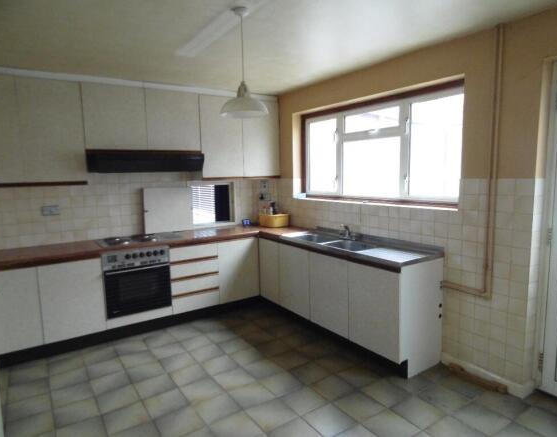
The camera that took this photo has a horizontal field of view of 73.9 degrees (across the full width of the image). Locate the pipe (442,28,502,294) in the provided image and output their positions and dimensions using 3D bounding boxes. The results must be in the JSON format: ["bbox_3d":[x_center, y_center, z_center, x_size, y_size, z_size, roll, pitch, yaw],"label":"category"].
[{"bbox_3d":[1.330,-0.353,2.579,0.040,1.785,0.360,-6,9,-33],"label":"pipe"}]

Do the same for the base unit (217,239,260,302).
[{"bbox_3d":[-0.560,0.541,4.264,0.495,0.665,0.540,-6,9,-33],"label":"base unit"}]

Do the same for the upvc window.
[{"bbox_3d":[0.842,-0.647,3.549,0.070,0.920,2.000,-6,9,-33],"label":"upvc window"}]

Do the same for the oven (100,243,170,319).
[{"bbox_3d":[-1.438,0.562,3.667,0.600,0.610,0.550,-6,9,-33],"label":"oven"}]

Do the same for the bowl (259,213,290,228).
[{"bbox_3d":[-0.052,0.021,4.524,0.295,0.148,0.300,-6,9,-33],"label":"bowl"}]

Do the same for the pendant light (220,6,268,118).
[{"bbox_3d":[-0.199,-0.868,2.083,0.280,0.595,0.280,-1,7,0],"label":"pendant light"}]

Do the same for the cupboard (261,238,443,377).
[{"bbox_3d":[0.528,0.658,3.523,0.505,0.830,1.914,-6,9,-33],"label":"cupboard"}]

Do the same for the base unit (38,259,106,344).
[{"bbox_3d":[-1.880,0.672,3.358,0.478,0.654,0.520,-6,8,-34],"label":"base unit"}]

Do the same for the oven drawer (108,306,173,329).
[{"bbox_3d":[-1.424,0.912,3.703,0.598,0.095,0.500,-6,9,-33],"label":"oven drawer"}]

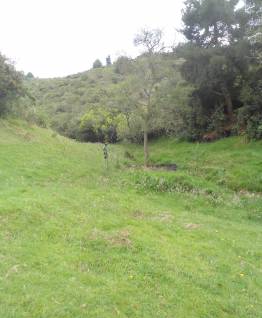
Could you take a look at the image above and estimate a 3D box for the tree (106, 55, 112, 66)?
[{"bbox_3d":[-6.138,-28.036,75.000,1.600,3.500,1.600,0,3,0],"label":"tree"}]

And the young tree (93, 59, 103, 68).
[{"bbox_3d":[-9.507,-27.265,75.000,2.600,2.800,2.500,0,3,0],"label":"young tree"}]

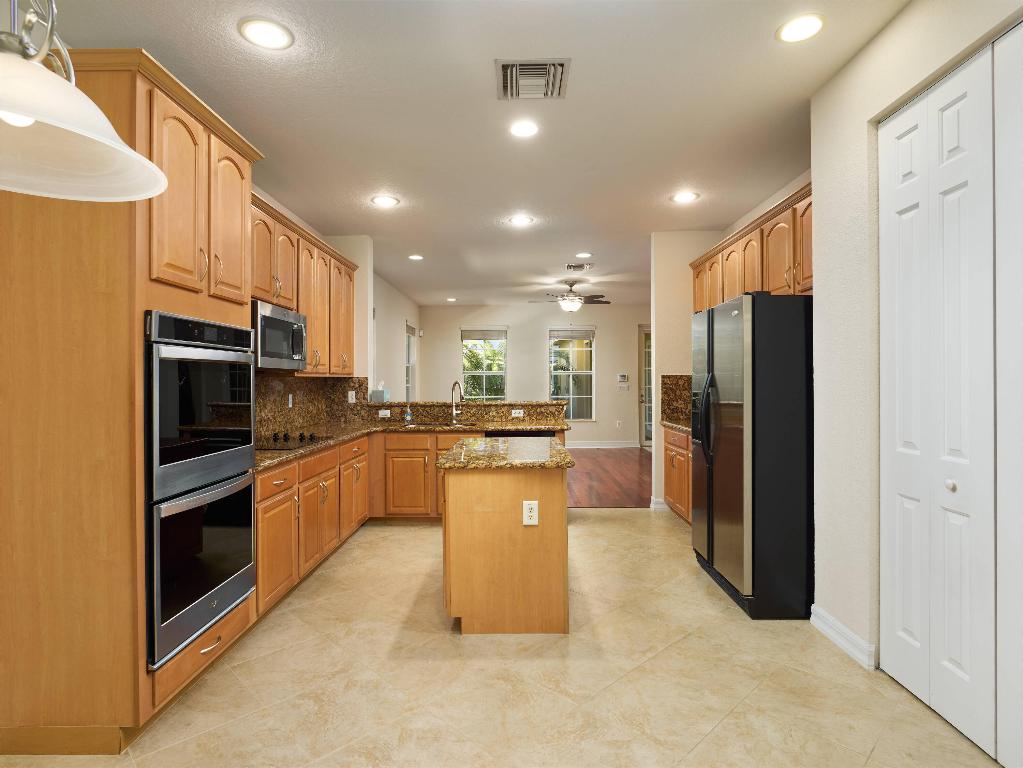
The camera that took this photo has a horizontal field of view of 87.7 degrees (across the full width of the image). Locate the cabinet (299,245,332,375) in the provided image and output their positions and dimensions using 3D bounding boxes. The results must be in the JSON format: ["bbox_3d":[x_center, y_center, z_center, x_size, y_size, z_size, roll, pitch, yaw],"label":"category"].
[{"bbox_3d":[-1.753,-0.604,4.371,0.335,1.070,0.680,0,0,0],"label":"cabinet"}]

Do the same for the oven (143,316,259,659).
[{"bbox_3d":[-1.575,0.388,2.345,0.610,1.310,0.757,0,0,0],"label":"oven"}]

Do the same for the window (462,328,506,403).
[{"bbox_3d":[-0.547,-0.180,10.684,0.920,1.840,0.120,0,0,0],"label":"window"}]

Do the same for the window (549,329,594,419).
[{"bbox_3d":[1.210,-0.180,10.669,0.920,1.840,0.120,0,0,0],"label":"window"}]

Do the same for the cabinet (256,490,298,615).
[{"bbox_3d":[-1.615,0.925,3.020,0.620,0.585,0.520,0,0,0],"label":"cabinet"}]

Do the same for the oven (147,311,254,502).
[{"bbox_3d":[-1.569,0.084,2.323,0.600,0.702,0.749,0,0,1],"label":"oven"}]

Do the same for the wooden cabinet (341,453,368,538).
[{"bbox_3d":[-1.568,0.890,4.353,0.610,0.550,0.730,0,0,1],"label":"wooden cabinet"}]

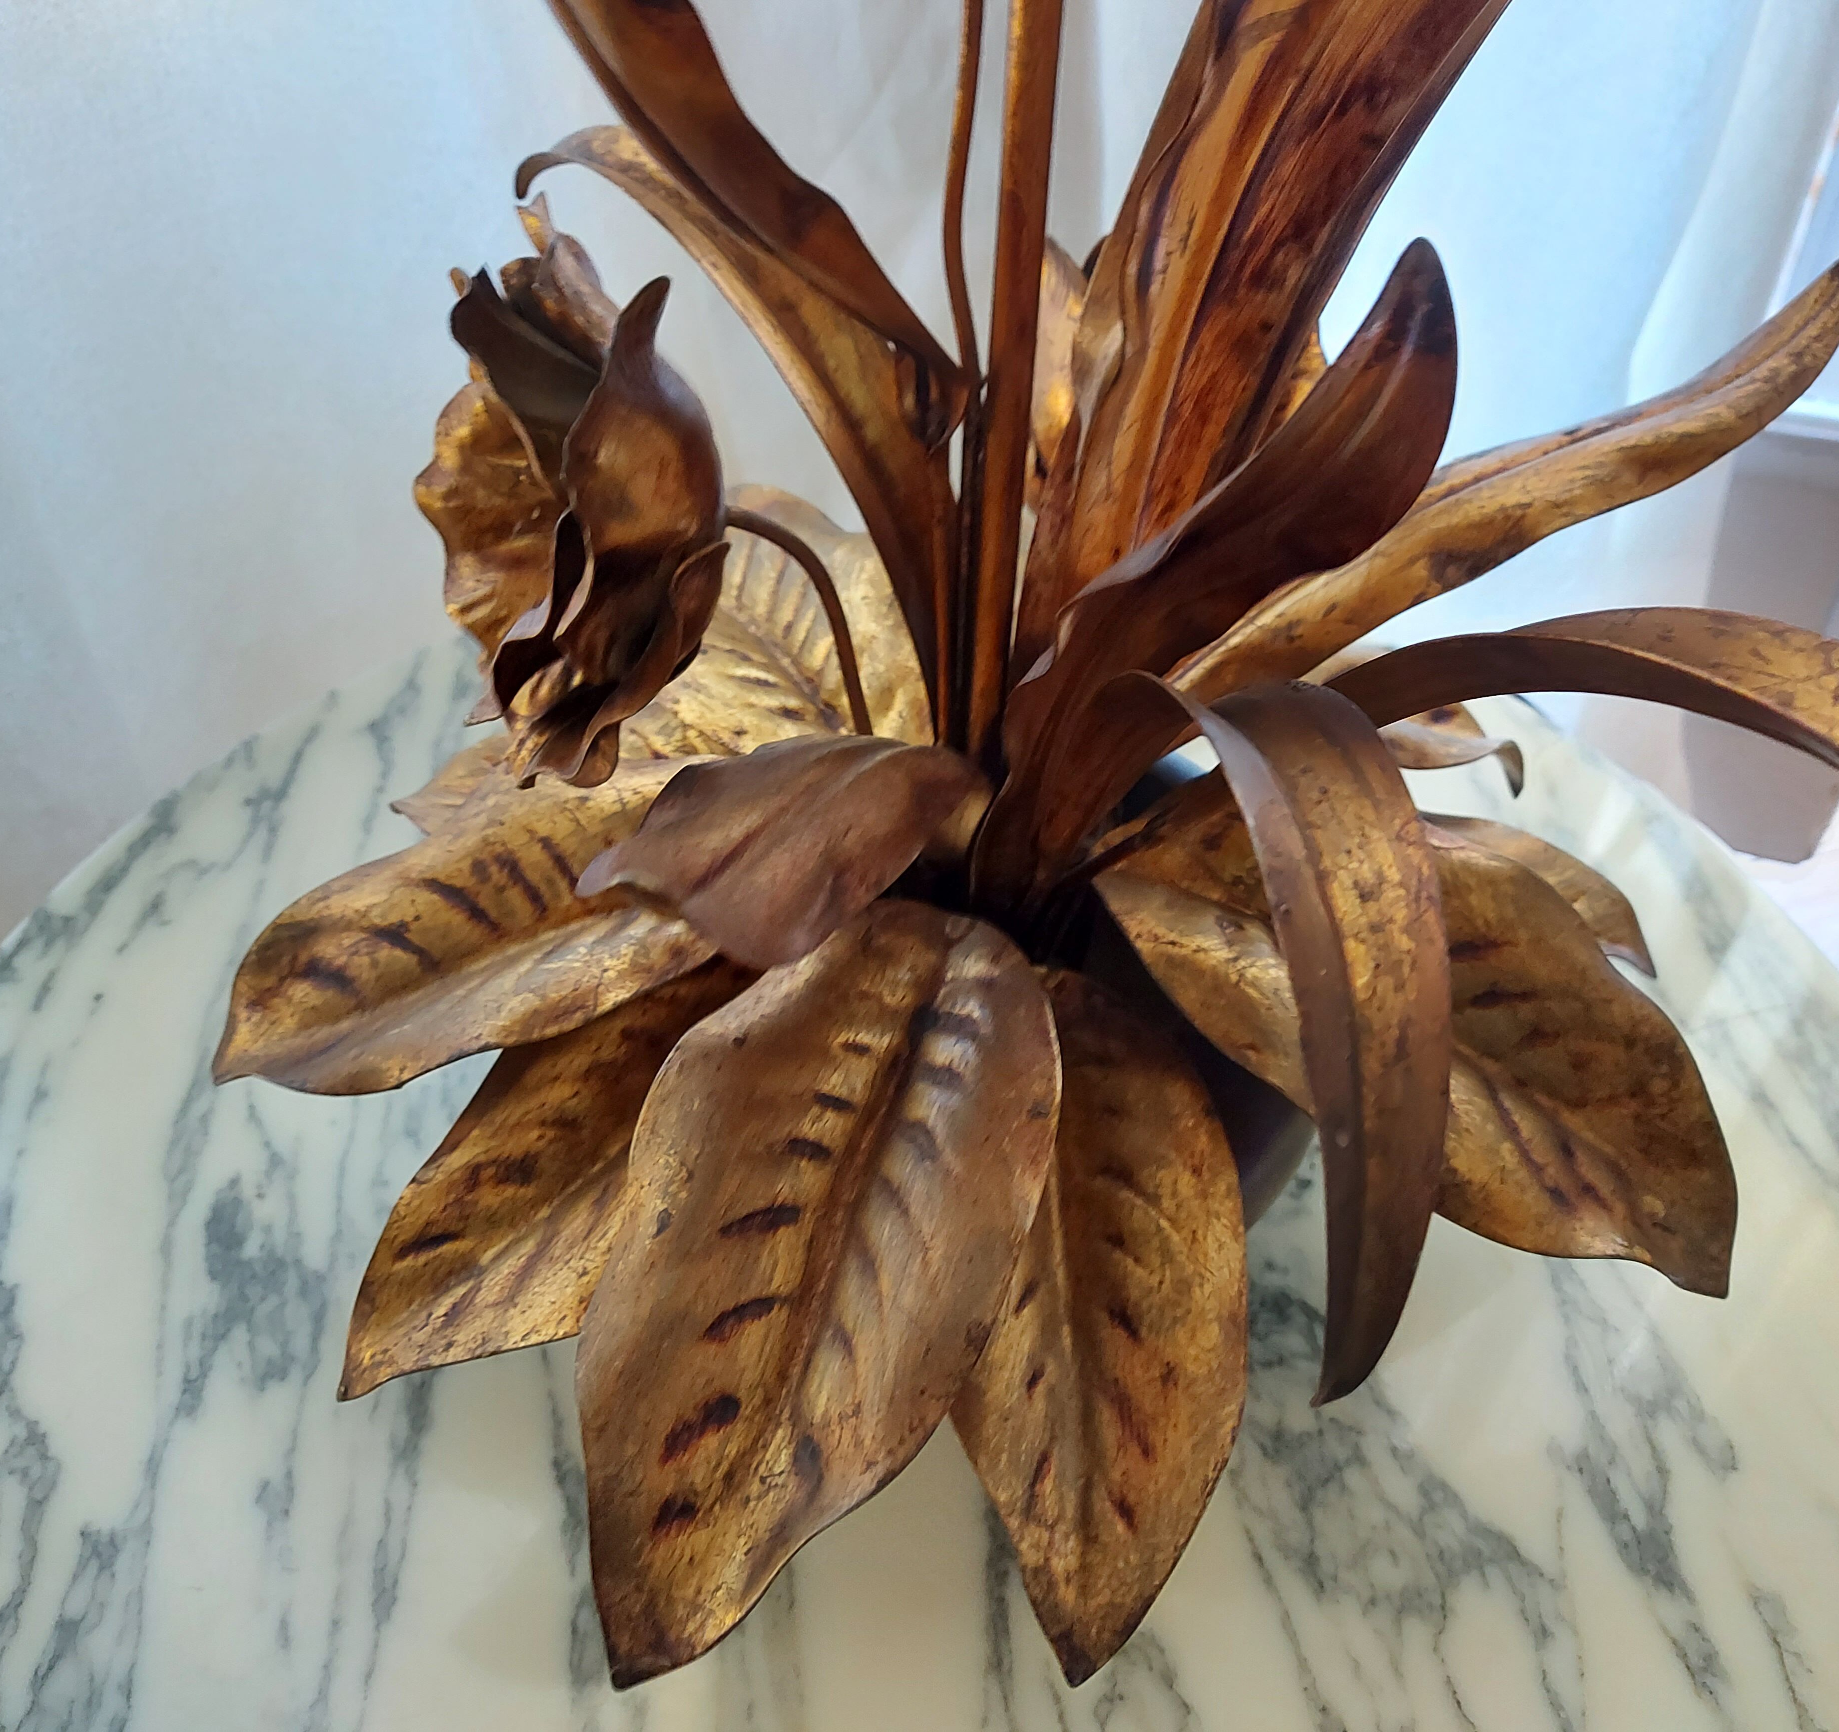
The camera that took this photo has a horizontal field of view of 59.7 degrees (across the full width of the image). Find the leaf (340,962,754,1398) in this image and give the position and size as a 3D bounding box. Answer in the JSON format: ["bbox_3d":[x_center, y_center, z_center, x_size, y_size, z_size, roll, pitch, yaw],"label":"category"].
[{"bbox_3d":[-0.092,0.077,0.450,0.188,0.034,0.082,-42,67,-12],"label":"leaf"}]

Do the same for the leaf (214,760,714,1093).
[{"bbox_3d":[-0.122,0.012,0.494,0.216,0.034,0.098,-18,58,4],"label":"leaf"}]

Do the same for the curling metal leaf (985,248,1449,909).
[{"bbox_3d":[0.076,-0.073,0.428,0.037,0.214,0.082,20,17,-38],"label":"curling metal leaf"}]

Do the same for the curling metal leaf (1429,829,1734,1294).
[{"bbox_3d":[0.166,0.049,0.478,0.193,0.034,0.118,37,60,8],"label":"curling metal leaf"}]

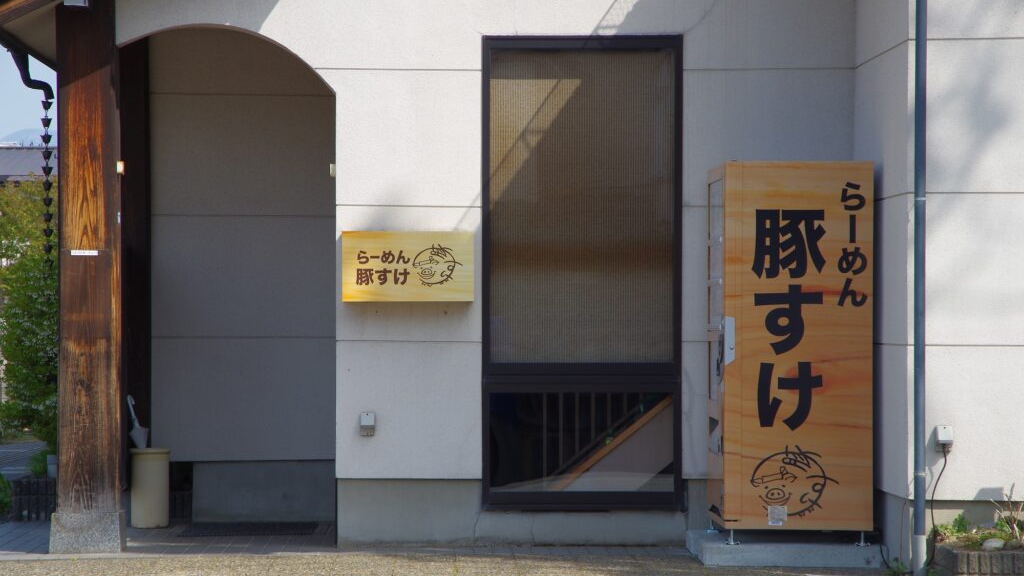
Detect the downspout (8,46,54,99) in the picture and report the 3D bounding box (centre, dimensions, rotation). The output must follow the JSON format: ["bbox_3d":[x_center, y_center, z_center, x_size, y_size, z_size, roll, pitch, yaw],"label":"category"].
[{"bbox_3d":[-2.533,-1.125,17.550,0.242,0.285,0.100,0,0,-1],"label":"downspout"}]

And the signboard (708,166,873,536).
[{"bbox_3d":[1.363,0.281,16.375,0.709,1.757,0.950,0,0,-1],"label":"signboard"}]

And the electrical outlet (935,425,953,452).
[{"bbox_3d":[1.990,0.695,15.332,0.077,0.120,0.065,0,0,-1],"label":"electrical outlet"}]

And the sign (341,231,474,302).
[{"bbox_3d":[-0.535,-0.108,17.125,0.676,0.359,0.150,0,0,-1],"label":"sign"}]

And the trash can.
[{"bbox_3d":[-2.033,1.120,18.762,0.225,0.441,0.225,0,0,-1],"label":"trash can"}]

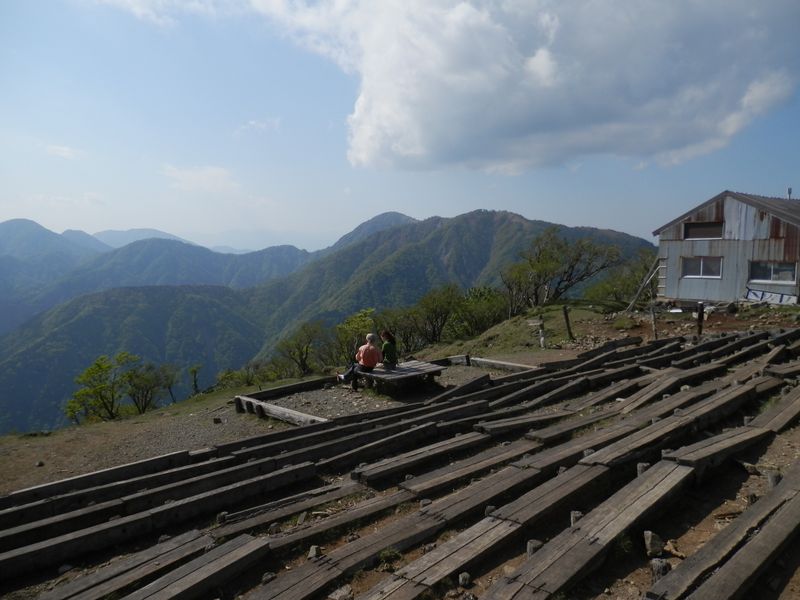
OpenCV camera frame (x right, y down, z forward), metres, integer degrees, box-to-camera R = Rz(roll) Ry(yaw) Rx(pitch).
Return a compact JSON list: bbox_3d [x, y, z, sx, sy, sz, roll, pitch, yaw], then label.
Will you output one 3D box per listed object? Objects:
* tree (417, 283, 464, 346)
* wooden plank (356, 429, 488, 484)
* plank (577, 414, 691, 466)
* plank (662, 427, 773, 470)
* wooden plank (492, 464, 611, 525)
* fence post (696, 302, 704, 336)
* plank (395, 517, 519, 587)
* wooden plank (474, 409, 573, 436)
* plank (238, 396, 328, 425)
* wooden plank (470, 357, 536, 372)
[{"bbox_3d":[1.436,0.527,21.000,1.700,2.250,1.700,0,6,0],"label":"tree"},{"bbox_3d":[0.302,1.748,6.414,1.857,0.110,0.218,-5,8,-41],"label":"wooden plank"},{"bbox_3d":[2.616,1.522,6.163,2.171,0.110,0.211,-5,8,-42],"label":"plank"},{"bbox_3d":[3.027,1.397,5.427,1.701,0.115,0.254,-1,2,-39],"label":"plank"},{"bbox_3d":[1.303,1.666,4.880,0.281,0.120,1.469,2,5,43],"label":"wooden plank"},{"bbox_3d":[8.223,0.537,15.800,0.140,0.926,0.140,0,6,0],"label":"fence post"},{"bbox_3d":[0.385,1.563,3.528,0.230,0.110,0.923,5,8,43],"label":"plank"},{"bbox_3d":[1.821,1.760,8.322,1.608,0.110,0.207,-3,7,-30],"label":"wooden plank"},{"bbox_3d":[-2.131,1.962,10.077,2.301,0.140,0.120,5,8,41],"label":"plank"},{"bbox_3d":[2.516,1.607,13.875,1.875,0.200,0.120,5,7,37],"label":"wooden plank"}]

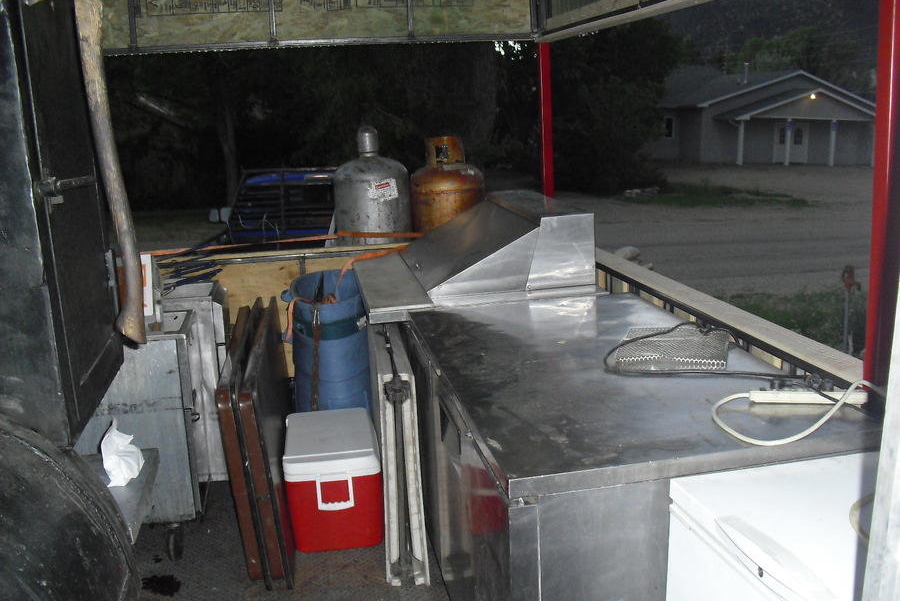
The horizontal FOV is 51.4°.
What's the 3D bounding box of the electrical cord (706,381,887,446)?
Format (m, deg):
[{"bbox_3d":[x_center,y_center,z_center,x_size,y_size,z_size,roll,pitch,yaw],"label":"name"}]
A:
[{"bbox_3d":[0.861,0.249,2.257,0.520,0.070,0.360,-4,12,-8],"label":"electrical cord"}]

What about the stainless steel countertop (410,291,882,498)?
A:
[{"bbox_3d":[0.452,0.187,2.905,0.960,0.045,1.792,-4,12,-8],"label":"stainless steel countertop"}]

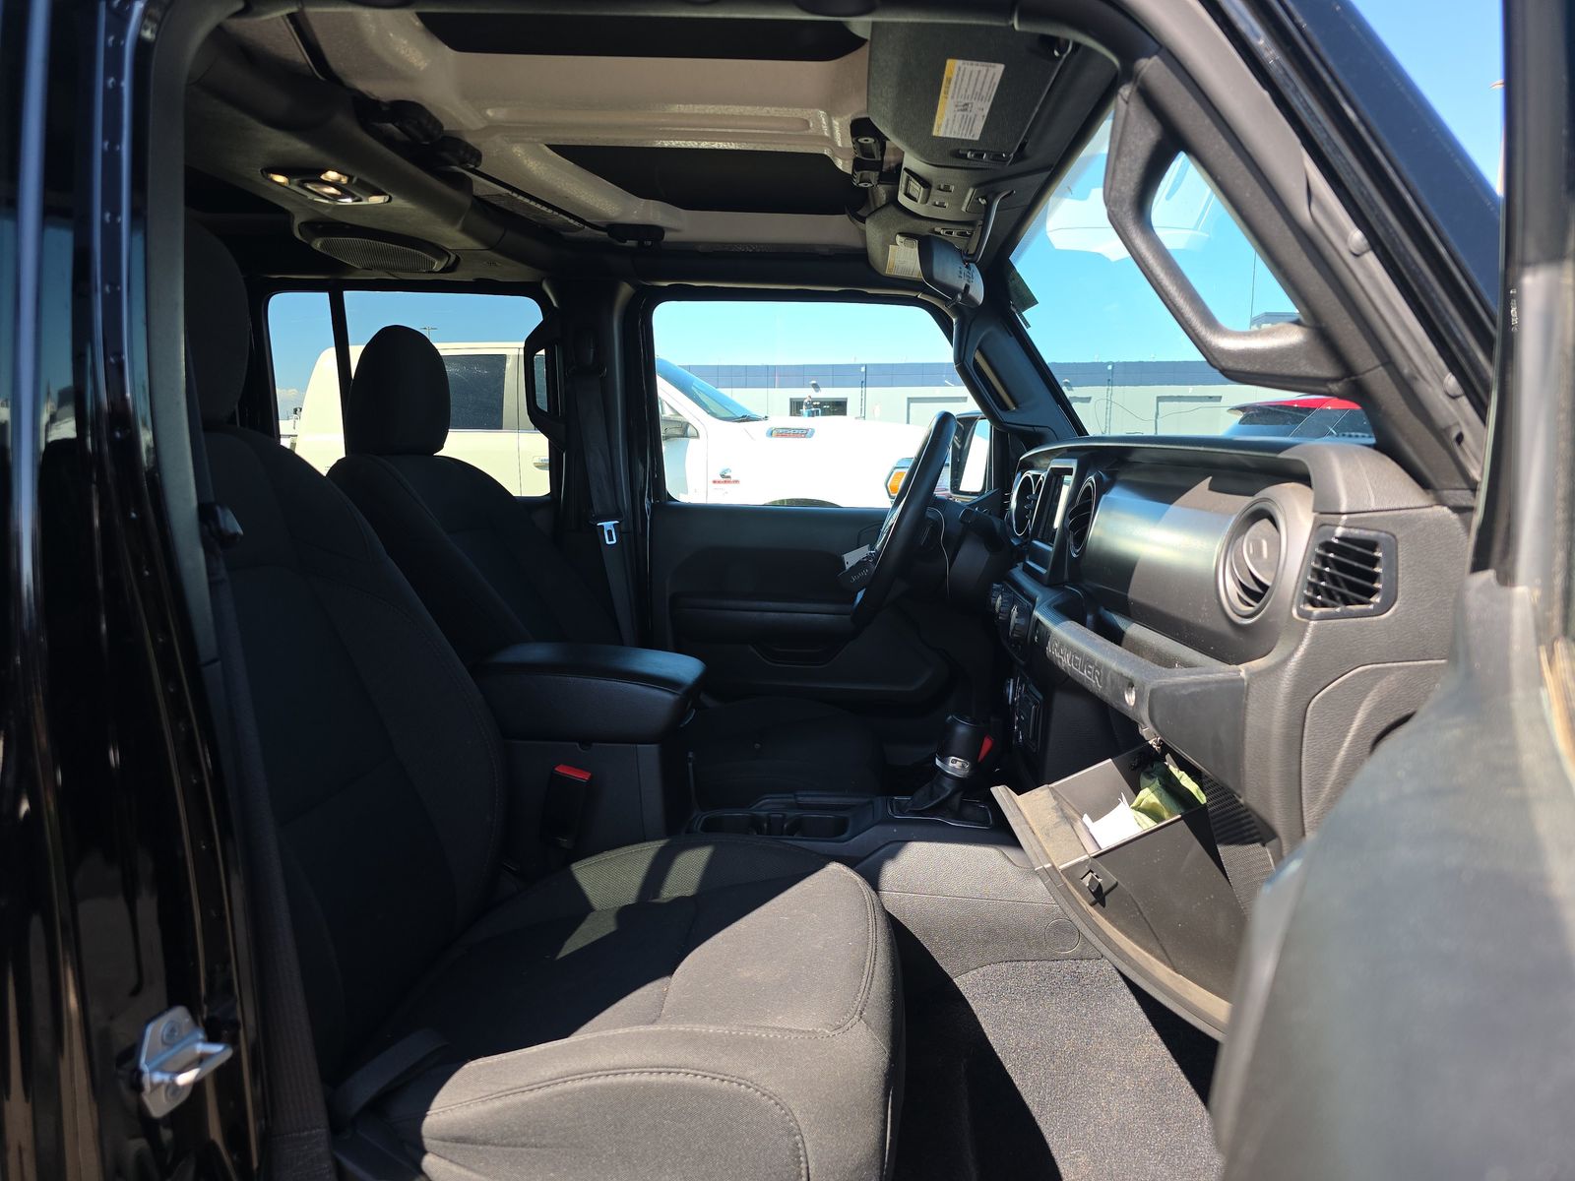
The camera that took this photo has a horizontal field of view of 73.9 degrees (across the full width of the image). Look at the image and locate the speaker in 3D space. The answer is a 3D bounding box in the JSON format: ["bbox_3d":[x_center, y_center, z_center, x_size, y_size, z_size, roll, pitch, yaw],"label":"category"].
[{"bbox_3d":[-0.601,-0.501,1.538,0.155,0.050,0.230,1,8,1],"label":"speaker"}]

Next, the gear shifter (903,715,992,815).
[{"bbox_3d":[0.208,0.218,1.350,0.105,0.130,0.075,1,8,1],"label":"gear shifter"}]

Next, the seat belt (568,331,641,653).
[{"bbox_3d":[-0.347,-0.175,1.988,0.120,0.660,0.080,1,8,1],"label":"seat belt"}]

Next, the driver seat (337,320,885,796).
[{"bbox_3d":[-0.259,0.013,1.724,0.860,0.885,0.530,1,8,1],"label":"driver seat"}]

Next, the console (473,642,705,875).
[{"bbox_3d":[-0.253,0.205,1.383,0.310,0.270,0.230,1,8,1],"label":"console"}]

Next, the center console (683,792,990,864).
[{"bbox_3d":[0.075,0.327,1.388,0.390,0.105,0.250,1,8,1],"label":"center console"}]

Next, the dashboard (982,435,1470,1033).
[{"bbox_3d":[0.414,0.043,1.341,0.370,0.490,1.370,1,8,1],"label":"dashboard"}]

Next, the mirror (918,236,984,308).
[{"bbox_3d":[0.204,-0.390,1.294,0.047,0.068,0.220,5,9,28],"label":"mirror"}]

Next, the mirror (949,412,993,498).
[{"bbox_3d":[0.411,-0.288,2.254,0.110,0.190,0.190,-1,8,-11],"label":"mirror"}]

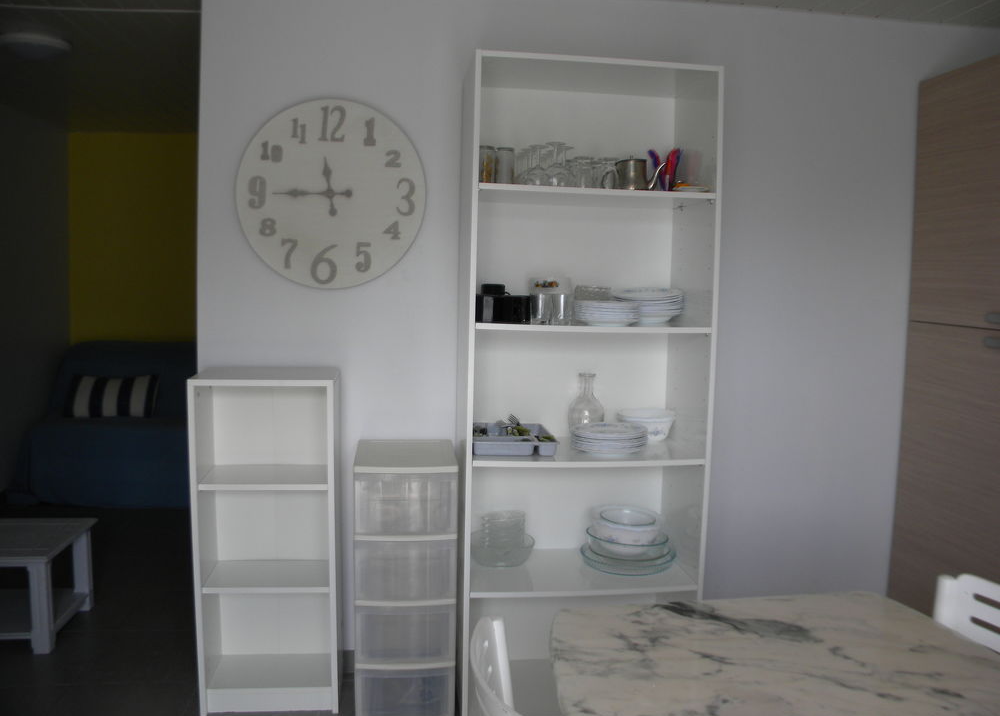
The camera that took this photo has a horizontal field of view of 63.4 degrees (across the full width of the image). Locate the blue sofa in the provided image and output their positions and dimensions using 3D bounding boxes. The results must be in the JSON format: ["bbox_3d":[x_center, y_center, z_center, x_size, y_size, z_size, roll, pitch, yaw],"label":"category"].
[{"bbox_3d":[-1.927,0.355,5.049,1.763,0.927,0.977,0,6,-7],"label":"blue sofa"}]

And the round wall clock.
[{"bbox_3d":[-0.538,-0.525,2.591,0.611,0.611,0.035,0,6,-7],"label":"round wall clock"}]

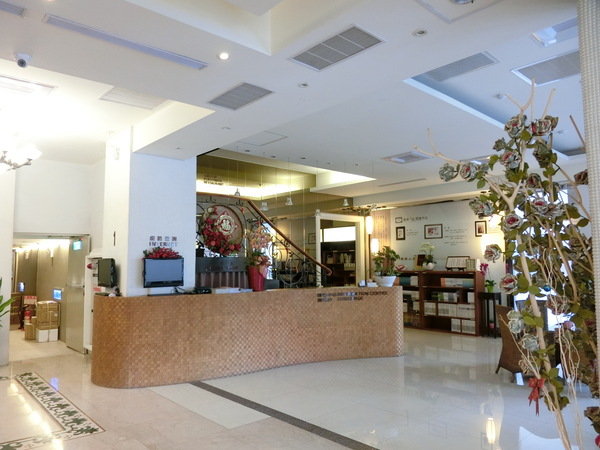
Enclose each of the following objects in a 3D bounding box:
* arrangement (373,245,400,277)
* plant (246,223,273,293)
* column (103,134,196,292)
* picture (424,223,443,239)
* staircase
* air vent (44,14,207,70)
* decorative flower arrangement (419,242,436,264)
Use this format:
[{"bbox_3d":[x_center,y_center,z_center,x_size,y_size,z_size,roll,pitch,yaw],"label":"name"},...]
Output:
[{"bbox_3d":[1.421,0.583,7.120,0.450,0.540,0.430,-1,-5,11],"label":"arrangement"},{"bbox_3d":[-0.608,0.476,6.350,0.360,0.960,0.340,-1,-4,0],"label":"plant"},{"bbox_3d":[-2.311,0.435,6.620,1.000,3.380,1.030,4,-6,-41],"label":"column"},{"bbox_3d":[3.028,0.156,9.800,0.030,0.340,0.440,4,-6,-44],"label":"picture"},{"bbox_3d":[-0.849,0.909,9.360,3.600,2.840,1.150,4,-6,-41],"label":"staircase"},{"bbox_3d":[-1.154,-1.253,3.010,1.080,0.040,0.115,4,-6,-41],"label":"air vent"},{"bbox_3d":[2.840,0.695,9.650,0.340,0.580,0.380,4,-6,-44],"label":"decorative flower arrangement"}]

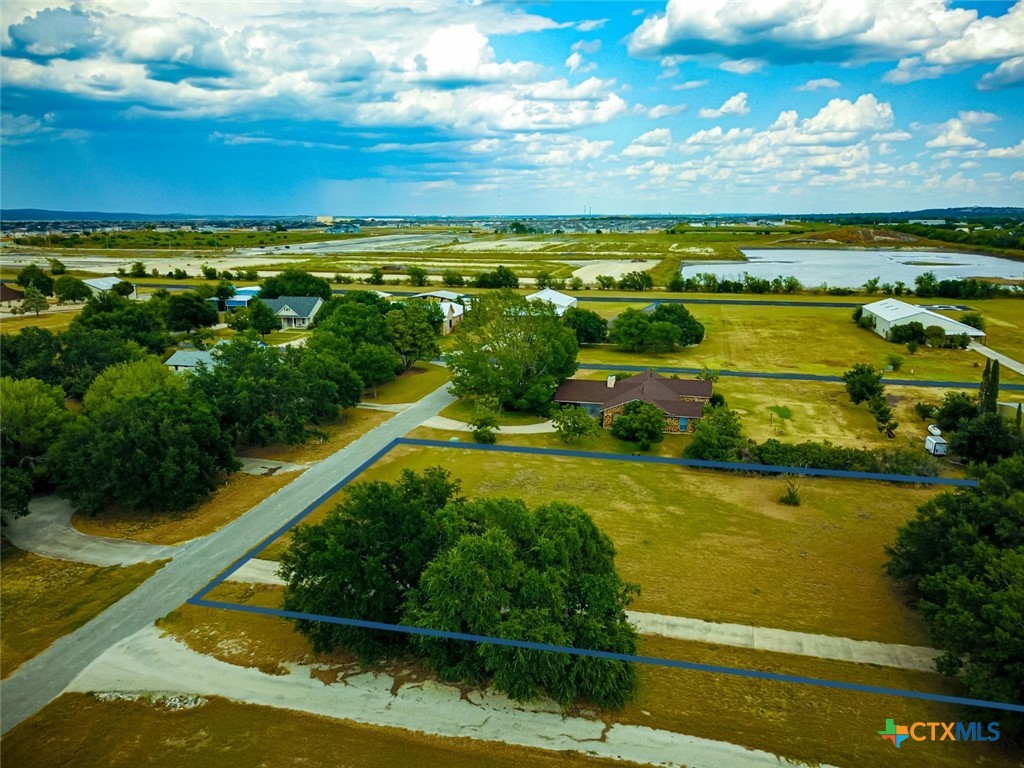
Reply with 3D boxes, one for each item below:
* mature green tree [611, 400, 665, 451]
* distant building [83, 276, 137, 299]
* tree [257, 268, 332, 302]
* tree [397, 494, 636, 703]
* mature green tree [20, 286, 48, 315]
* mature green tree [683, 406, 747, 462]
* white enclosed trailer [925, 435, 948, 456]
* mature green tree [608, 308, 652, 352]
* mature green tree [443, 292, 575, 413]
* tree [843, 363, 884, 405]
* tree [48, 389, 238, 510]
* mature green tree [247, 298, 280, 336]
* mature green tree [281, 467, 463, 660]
[{"bbox_3d":[17.440,5.067,107.122,7.357,5.250,6.989,2,13,9],"label":"mature green tree"},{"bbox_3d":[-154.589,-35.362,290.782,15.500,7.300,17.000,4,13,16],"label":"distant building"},{"bbox_3d":[-70.734,-30.891,252.030,23.155,13.647,19.682,-3,13,-15],"label":"tree"},{"bbox_3d":[0.649,13.981,54.354,16.218,10.432,14.597,0,12,1],"label":"tree"},{"bbox_3d":[-152.690,-27.193,245.275,7.627,10.934,7.398,-8,15,-31],"label":"mature green tree"},{"bbox_3d":[26.797,5.918,101.066,7.992,6.163,7.593,3,13,15],"label":"mature green tree"},{"bbox_3d":[57.261,8.439,103.770,1.750,2.250,3.500,2,13,9],"label":"white enclosed trailer"},{"bbox_3d":[27.095,-12.364,176.187,9.875,9.745,9.381,2,12,9],"label":"mature green tree"},{"bbox_3d":[0.080,-5.030,120.810,20.630,18.970,20.010,0,12,0],"label":"mature green tree"},{"bbox_3d":[57.540,0.000,126.000,6.300,6.920,6.110,0,12,0],"label":"tree"},{"bbox_3d":[-37.750,7.040,80.350,17.800,12.770,17.260,0,12,0],"label":"tree"},{"bbox_3d":[-64.791,-17.021,200.209,7.974,10.466,7.735,-4,13,-18],"label":"mature green tree"},{"bbox_3d":[-9.190,12.680,53.570,13.170,13.240,12.780,0,12,0],"label":"mature green tree"}]

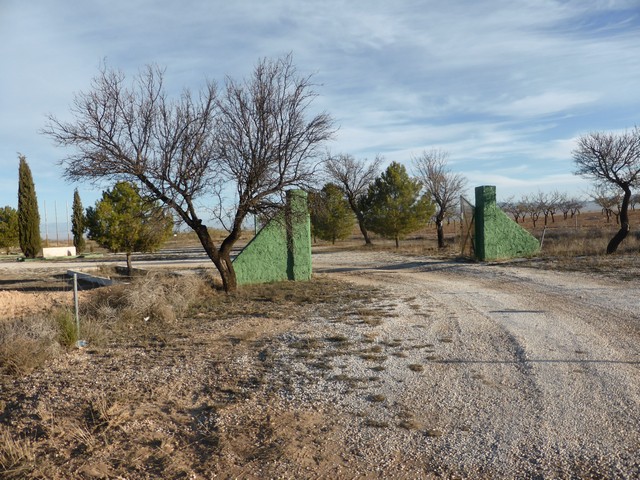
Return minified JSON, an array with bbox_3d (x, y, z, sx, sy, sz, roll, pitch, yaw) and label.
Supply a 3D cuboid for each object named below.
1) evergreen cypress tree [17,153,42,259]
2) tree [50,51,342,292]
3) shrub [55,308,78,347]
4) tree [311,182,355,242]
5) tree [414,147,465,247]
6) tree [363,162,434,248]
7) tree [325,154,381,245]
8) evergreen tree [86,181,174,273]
[{"bbox_3d":[-21.684,-2.501,34.500,1.790,7.760,1.790,-2,2,0],"label":"evergreen cypress tree"},{"bbox_3d":[-3.329,-1.696,11.700,7.270,6.000,5.820,-2,2,0],"label":"tree"},{"bbox_3d":[-3.757,1.297,6.850,0.340,0.560,0.340,-2,2,0],"label":"shrub"},{"bbox_3d":[0.933,-1.978,34.500,3.190,4.630,3.190,-2,2,0],"label":"tree"},{"bbox_3d":[6.722,-2.334,26.000,2.930,5.630,2.930,-2,2,0],"label":"tree"},{"bbox_3d":[4.840,-2.127,28.500,4.330,5.300,4.120,-2,2,0],"label":"tree"},{"bbox_3d":[2.320,-2.892,33.000,3.870,6.430,3.870,-2,2,0],"label":"tree"},{"bbox_3d":[-7.462,-0.492,18.200,3.390,3.700,3.390,-2,2,0],"label":"evergreen tree"}]

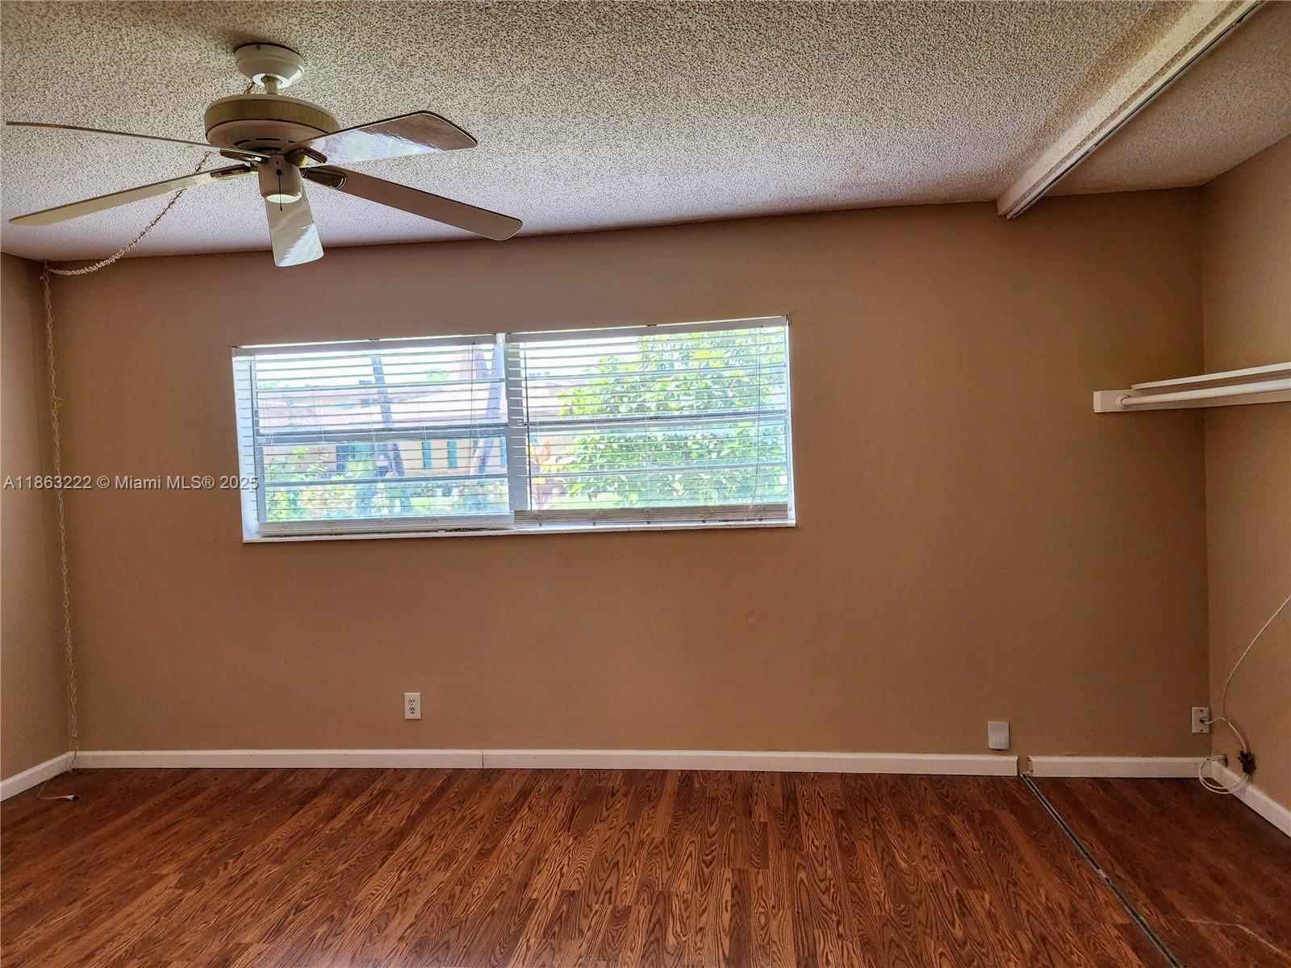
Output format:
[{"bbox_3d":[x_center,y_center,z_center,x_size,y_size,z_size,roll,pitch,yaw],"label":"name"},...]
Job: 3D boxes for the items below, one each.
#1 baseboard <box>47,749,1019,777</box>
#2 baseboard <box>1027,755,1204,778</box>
[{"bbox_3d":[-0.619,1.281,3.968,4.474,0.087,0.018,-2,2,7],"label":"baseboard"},{"bbox_3d":[2.008,1.202,3.638,0.727,0.087,0.018,-2,2,7],"label":"baseboard"}]

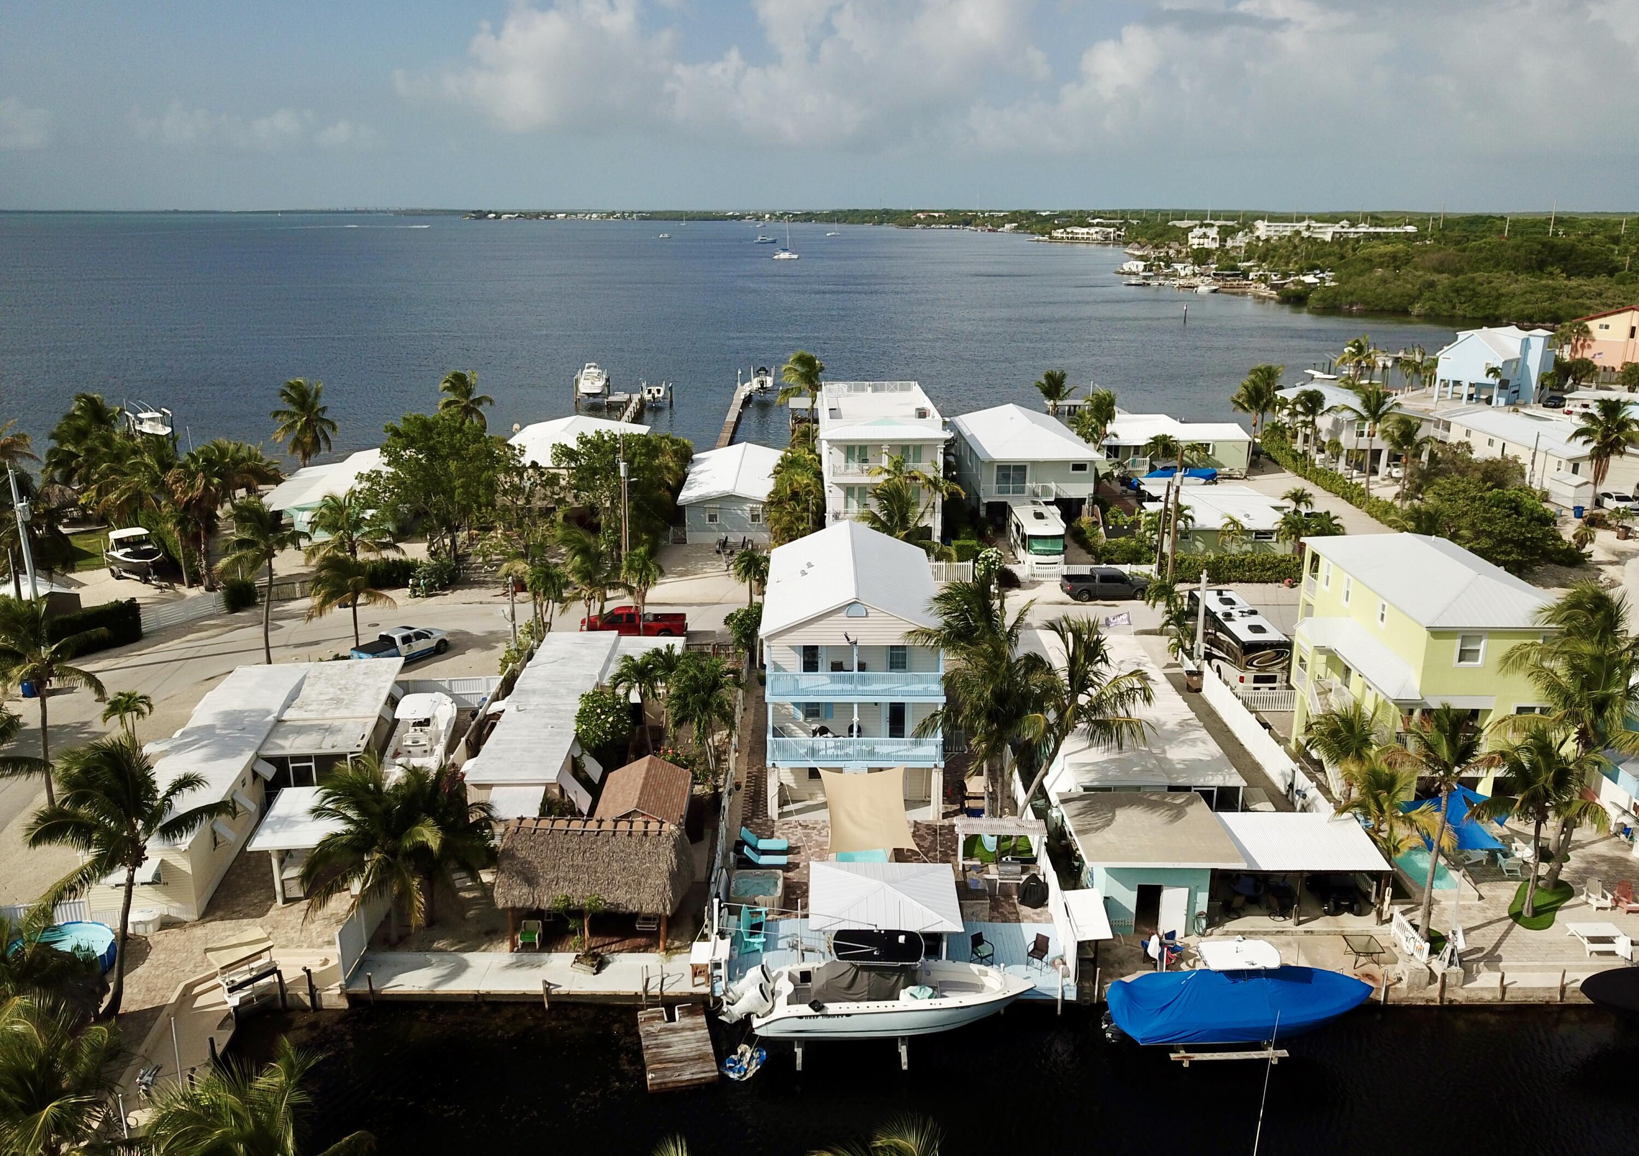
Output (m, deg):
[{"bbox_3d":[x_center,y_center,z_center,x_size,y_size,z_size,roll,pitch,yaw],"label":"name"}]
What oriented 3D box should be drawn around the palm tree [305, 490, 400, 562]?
[{"bbox_3d":[-32.628,-3.118,86.507,6.624,6.226,6.624,0,17,0],"label":"palm tree"}]

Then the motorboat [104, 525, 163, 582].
[{"bbox_3d":[-46.800,-1.533,84.203,2.600,3.400,8.000,-15,22,-41],"label":"motorboat"}]

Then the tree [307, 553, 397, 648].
[{"bbox_3d":[-26.200,1.508,69.351,5.200,6.100,5.200,0,17,0],"label":"tree"}]

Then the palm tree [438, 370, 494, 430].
[{"bbox_3d":[-33.500,-14.344,116.826,5.300,10.500,5.300,0,17,0],"label":"palm tree"}]

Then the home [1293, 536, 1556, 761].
[{"bbox_3d":[26.700,3.639,55.792,8.800,9.800,13.600,0,17,0],"label":"home"}]

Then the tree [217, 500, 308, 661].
[{"bbox_3d":[-30.738,0.313,68.647,5.158,9.925,5.158,0,17,0],"label":"tree"}]

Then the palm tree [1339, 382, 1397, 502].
[{"bbox_3d":[46.100,-11.280,104.039,5.000,10.500,5.000,0,17,0],"label":"palm tree"}]

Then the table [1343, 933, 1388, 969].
[{"bbox_3d":[19.050,13.121,43.114,1.050,0.710,1.050,0,17,0],"label":"table"}]

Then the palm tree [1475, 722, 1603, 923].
[{"bbox_3d":[25.503,8.818,44.180,4.674,7.702,4.674,0,17,0],"label":"palm tree"}]

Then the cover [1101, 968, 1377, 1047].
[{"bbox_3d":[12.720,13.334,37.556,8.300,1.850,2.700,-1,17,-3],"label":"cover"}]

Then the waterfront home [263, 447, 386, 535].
[{"bbox_3d":[-39.500,-7.580,105.808,10.000,3.900,19.000,-3,17,-9],"label":"waterfront home"}]

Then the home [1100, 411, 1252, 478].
[{"bbox_3d":[33.600,-12.950,119.197,14.800,5.000,10.600,0,17,0],"label":"home"}]

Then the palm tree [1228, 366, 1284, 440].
[{"bbox_3d":[41.942,-15.177,118.847,5.158,10.729,5.158,0,17,0],"label":"palm tree"}]

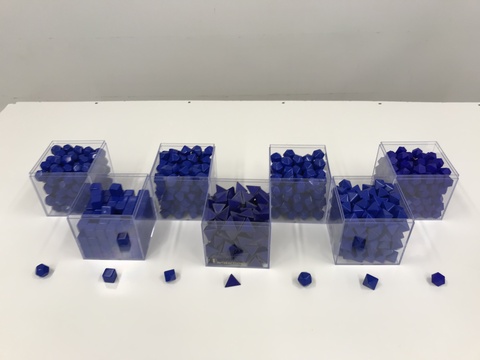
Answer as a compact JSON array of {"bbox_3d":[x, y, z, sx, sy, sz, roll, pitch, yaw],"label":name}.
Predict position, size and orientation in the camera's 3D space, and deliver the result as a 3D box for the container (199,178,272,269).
[{"bbox_3d":[-0.002,0.074,0.657,0.105,0.105,0.105,1,41,3],"label":"container"}]

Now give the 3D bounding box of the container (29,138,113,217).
[{"bbox_3d":[-0.312,-0.004,0.741,0.102,0.102,0.102,0,38,1],"label":"container"}]

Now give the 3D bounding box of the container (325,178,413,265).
[{"bbox_3d":[0.213,0.070,0.656,0.105,0.105,0.105,0,41,2],"label":"container"}]

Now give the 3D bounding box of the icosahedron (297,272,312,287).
[{"bbox_3d":[0.104,0.159,0.621,0.021,0.018,0.021,-1,41,0],"label":"icosahedron"}]

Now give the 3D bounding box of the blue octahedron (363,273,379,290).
[{"bbox_3d":[0.199,0.155,0.592,0.021,0.016,0.020,1,38,2],"label":"blue octahedron"}]

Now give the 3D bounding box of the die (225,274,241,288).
[{"bbox_3d":[-0.013,0.149,0.602,0.025,0.020,0.021,-7,38,-8],"label":"die"}]

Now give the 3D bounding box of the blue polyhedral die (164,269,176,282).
[{"bbox_3d":[-0.113,0.156,0.632,0.018,0.017,0.018,8,42,11],"label":"blue polyhedral die"}]

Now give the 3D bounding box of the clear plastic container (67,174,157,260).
[{"bbox_3d":[-0.212,0.065,0.672,0.105,0.105,0.105,1,41,2],"label":"clear plastic container"}]

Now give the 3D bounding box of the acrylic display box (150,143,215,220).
[{"bbox_3d":[-0.101,0.005,0.739,0.105,0.105,0.105,1,41,3],"label":"acrylic display box"}]

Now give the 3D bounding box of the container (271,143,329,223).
[{"bbox_3d":[0.106,0.006,0.716,0.102,0.102,0.102,1,38,3],"label":"container"}]

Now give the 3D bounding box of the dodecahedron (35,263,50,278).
[{"bbox_3d":[-0.315,0.144,0.619,0.021,0.019,0.021,1,38,2],"label":"dodecahedron"}]

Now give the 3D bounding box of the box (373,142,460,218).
[{"bbox_3d":[0.316,0.000,0.719,0.102,0.102,0.102,0,38,2],"label":"box"}]

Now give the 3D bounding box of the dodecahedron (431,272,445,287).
[{"bbox_3d":[0.302,0.151,0.592,0.021,0.019,0.021,1,38,2],"label":"dodecahedron"}]

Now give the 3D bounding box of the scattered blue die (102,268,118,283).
[{"bbox_3d":[-0.212,0.157,0.635,0.015,0.015,0.015,5,41,7],"label":"scattered blue die"}]

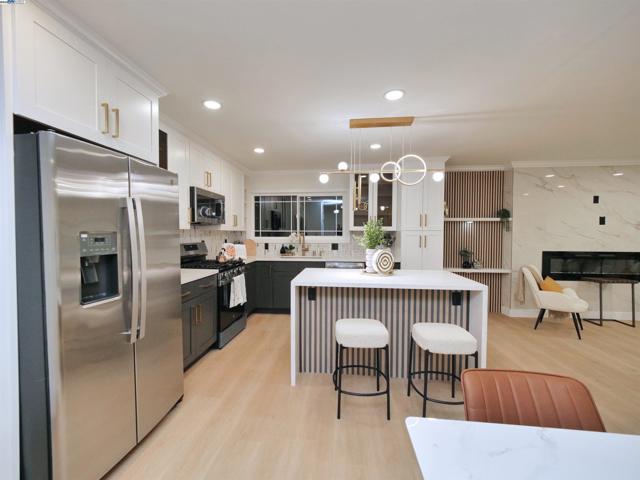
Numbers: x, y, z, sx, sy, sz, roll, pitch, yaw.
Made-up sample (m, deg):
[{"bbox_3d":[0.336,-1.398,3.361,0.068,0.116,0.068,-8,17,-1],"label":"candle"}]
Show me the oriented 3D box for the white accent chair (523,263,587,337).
[{"bbox_3d":[3.263,0.818,3.604,0.680,0.840,0.580,2,2,45],"label":"white accent chair"}]

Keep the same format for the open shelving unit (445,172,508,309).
[{"bbox_3d":[2.513,0.033,4.261,1.080,2.370,0.250,0,2,6],"label":"open shelving unit"}]

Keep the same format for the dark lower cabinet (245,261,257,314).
[{"bbox_3d":[-1.359,0.780,3.999,0.600,0.880,0.500,0,2,6],"label":"dark lower cabinet"}]

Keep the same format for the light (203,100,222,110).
[{"bbox_3d":[-0.935,-1.164,2.250,0.165,0.030,0.165,0,2,6],"label":"light"}]

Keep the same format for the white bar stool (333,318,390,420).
[{"bbox_3d":[0.320,0.979,2.029,0.410,0.640,0.390,0,2,1],"label":"white bar stool"}]

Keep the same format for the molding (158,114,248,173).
[{"bbox_3d":[-1.422,-1.168,3.518,0.085,0.090,2.450,0,2,6],"label":"molding"}]

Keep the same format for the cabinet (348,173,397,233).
[{"bbox_3d":[0.880,-0.637,4.318,0.745,0.980,0.330,0,2,6],"label":"cabinet"}]

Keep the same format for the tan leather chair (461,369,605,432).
[{"bbox_3d":[0.753,0.930,0.745,0.470,0.830,0.560,0,2,6],"label":"tan leather chair"}]

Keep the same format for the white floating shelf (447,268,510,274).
[{"bbox_3d":[2.532,0.505,4.272,1.060,0.050,0.250,0,2,6],"label":"white floating shelf"}]

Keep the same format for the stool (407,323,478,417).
[{"bbox_3d":[0.917,0.979,1.966,0.410,0.640,0.390,0,2,2],"label":"stool"}]

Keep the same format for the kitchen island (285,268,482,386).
[{"bbox_3d":[0.592,0.817,2.563,1.606,0.922,0.785,0,2,6],"label":"kitchen island"}]

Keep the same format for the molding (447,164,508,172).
[{"bbox_3d":[2.526,-1.174,4.231,1.030,0.095,0.080,0,2,6],"label":"molding"}]

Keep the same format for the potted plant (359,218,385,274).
[{"bbox_3d":[0.567,0.060,2.859,0.280,0.590,0.280,0,2,6],"label":"potted plant"}]

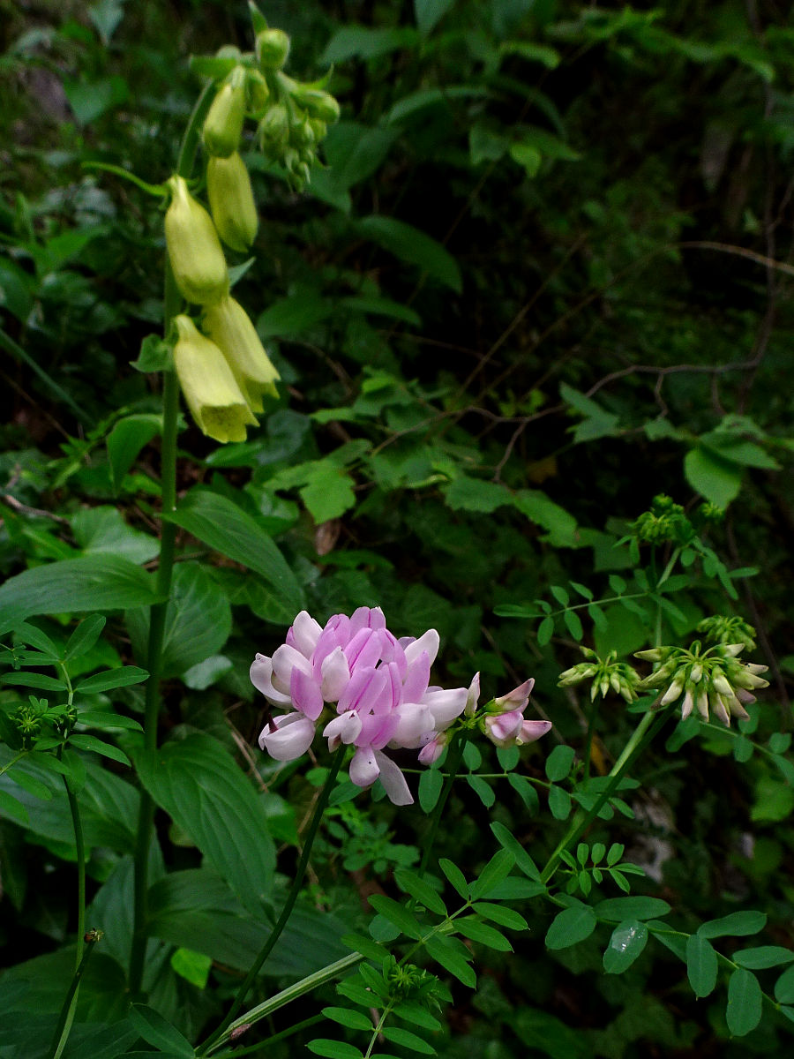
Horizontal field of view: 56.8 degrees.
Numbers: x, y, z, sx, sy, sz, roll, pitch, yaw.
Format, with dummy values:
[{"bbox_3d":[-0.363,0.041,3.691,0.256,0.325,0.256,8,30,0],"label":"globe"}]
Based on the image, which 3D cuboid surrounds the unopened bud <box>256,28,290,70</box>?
[{"bbox_3d":[-0.046,-0.176,0.270,0.012,0.013,0.012,-9,36,-20],"label":"unopened bud"}]

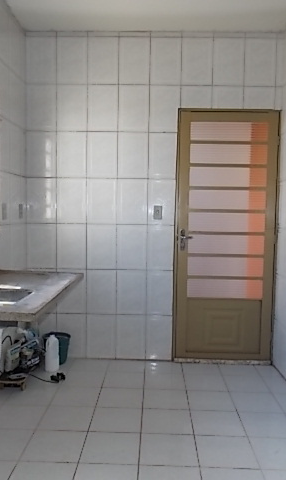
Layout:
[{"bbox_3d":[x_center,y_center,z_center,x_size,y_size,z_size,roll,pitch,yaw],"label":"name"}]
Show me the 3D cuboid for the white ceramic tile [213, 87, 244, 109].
[{"bbox_3d":[0.714,-1.201,3.590,0.264,0.194,0.010,1,4,2],"label":"white ceramic tile"}]

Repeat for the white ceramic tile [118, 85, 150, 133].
[{"bbox_3d":[-0.079,-1.115,3.620,0.264,0.394,0.010,1,4,2],"label":"white ceramic tile"}]

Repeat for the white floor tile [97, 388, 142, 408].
[{"bbox_3d":[-0.150,1.084,2.909,0.302,0.014,0.304,1,4,2],"label":"white floor tile"}]

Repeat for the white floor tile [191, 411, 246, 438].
[{"bbox_3d":[0.449,1.117,2.590,0.302,0.010,0.305,1,4,2],"label":"white floor tile"}]

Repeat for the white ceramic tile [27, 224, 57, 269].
[{"bbox_3d":[-0.867,0.052,3.650,0.257,0.385,0.010,1,4,2],"label":"white ceramic tile"}]

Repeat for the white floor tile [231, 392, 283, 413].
[{"bbox_3d":[0.764,1.099,2.879,0.302,0.014,0.304,1,4,2],"label":"white floor tile"}]

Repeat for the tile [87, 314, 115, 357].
[{"bbox_3d":[-0.360,0.822,3.654,0.254,0.380,0.014,1,4,1],"label":"tile"}]

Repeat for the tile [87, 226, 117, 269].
[{"bbox_3d":[-0.349,0.062,3.636,0.257,0.385,0.010,1,4,2],"label":"tile"}]

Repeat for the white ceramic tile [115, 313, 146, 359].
[{"bbox_3d":[-0.103,0.841,3.675,0.256,0.385,0.010,1,4,2],"label":"white ceramic tile"}]

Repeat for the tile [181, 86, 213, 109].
[{"bbox_3d":[0.447,-1.177,3.533,0.257,0.199,0.010,1,4,2],"label":"tile"}]

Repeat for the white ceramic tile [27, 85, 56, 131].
[{"bbox_3d":[-0.860,-1.123,3.607,0.261,0.391,0.010,1,4,1],"label":"white ceramic tile"}]

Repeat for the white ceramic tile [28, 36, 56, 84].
[{"bbox_3d":[-0.853,-1.513,3.582,0.261,0.391,0.010,1,4,1],"label":"white ceramic tile"}]

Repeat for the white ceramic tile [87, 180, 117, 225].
[{"bbox_3d":[-0.351,-0.333,3.644,0.261,0.391,0.010,1,4,1],"label":"white ceramic tile"}]

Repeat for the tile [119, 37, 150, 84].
[{"bbox_3d":[-0.070,-1.498,3.562,0.261,0.391,0.010,1,4,1],"label":"tile"}]

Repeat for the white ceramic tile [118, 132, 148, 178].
[{"bbox_3d":[-0.084,-0.718,3.613,0.261,0.391,0.010,1,4,1],"label":"white ceramic tile"}]

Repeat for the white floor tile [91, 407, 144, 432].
[{"bbox_3d":[-0.161,1.106,2.608,0.302,0.010,0.305,1,4,2],"label":"white floor tile"}]

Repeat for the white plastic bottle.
[{"bbox_3d":[-0.718,0.897,3.382,0.112,0.278,0.112,1,4,1],"label":"white plastic bottle"}]

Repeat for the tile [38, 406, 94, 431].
[{"bbox_3d":[-0.465,1.100,2.617,0.302,0.010,0.305,1,4,2],"label":"tile"}]

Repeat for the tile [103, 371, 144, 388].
[{"bbox_3d":[-0.139,1.069,3.224,0.302,0.010,0.306,1,4,2],"label":"tile"}]

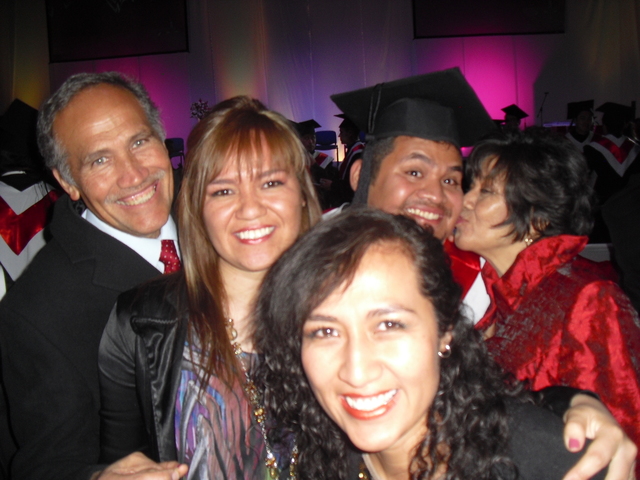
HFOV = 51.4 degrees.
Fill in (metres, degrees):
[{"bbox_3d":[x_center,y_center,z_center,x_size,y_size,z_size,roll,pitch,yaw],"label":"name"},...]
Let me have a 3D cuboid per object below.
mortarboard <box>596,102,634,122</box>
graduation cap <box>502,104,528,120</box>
[{"bbox_3d":[2.573,-1.081,5.815,0.242,0.115,0.242,12,-5,1],"label":"mortarboard"},{"bbox_3d":[2.336,-1.480,8.025,0.245,0.115,0.245,31,-16,-19],"label":"graduation cap"}]

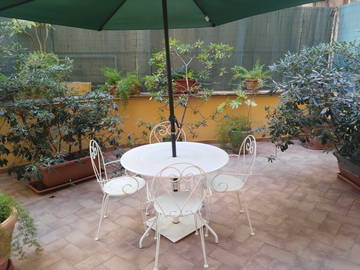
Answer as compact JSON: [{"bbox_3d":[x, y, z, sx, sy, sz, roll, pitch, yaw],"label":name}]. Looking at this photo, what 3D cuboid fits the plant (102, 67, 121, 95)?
[{"bbox_3d":[-1.273,-1.001,5.414,0.334,0.531,0.380,-1,14,0],"label":"plant"}]

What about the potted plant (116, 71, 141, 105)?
[{"bbox_3d":[-0.962,-0.893,5.444,0.448,0.610,0.450,-1,14,0],"label":"potted plant"}]

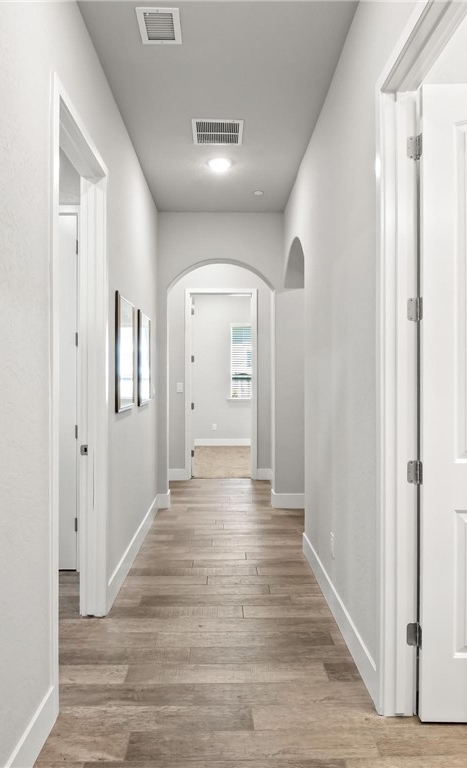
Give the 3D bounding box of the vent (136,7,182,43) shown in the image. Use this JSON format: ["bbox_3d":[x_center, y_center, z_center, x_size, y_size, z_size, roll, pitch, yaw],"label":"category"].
[{"bbox_3d":[-0.358,-1.752,2.320,0.204,0.020,0.238,0,0,-1],"label":"vent"}]

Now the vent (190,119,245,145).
[{"bbox_3d":[-0.106,-1.752,3.303,0.348,0.020,0.345,0,0,-1],"label":"vent"}]

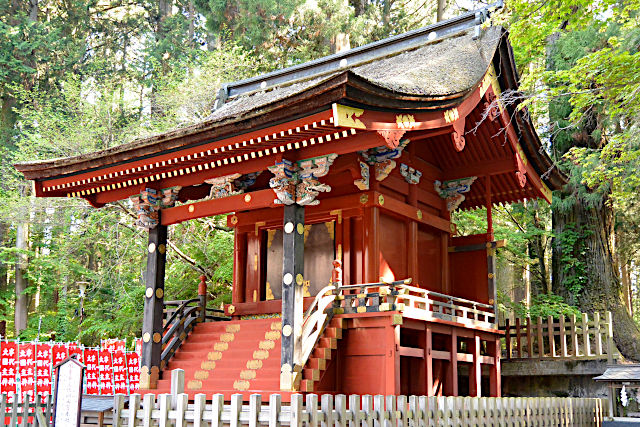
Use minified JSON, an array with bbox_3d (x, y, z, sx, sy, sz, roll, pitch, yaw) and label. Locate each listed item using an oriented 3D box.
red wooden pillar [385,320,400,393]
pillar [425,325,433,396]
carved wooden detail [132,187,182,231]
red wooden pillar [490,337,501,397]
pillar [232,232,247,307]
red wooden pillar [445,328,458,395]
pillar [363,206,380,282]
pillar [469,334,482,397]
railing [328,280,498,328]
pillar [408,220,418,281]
[{"bbox_3d":[1.149,2.298,11.396,0.154,1.188,0.158,-9,-16,35],"label":"red wooden pillar"},{"bbox_3d":[1.776,2.507,12.242,0.154,1.188,0.155,-9,-16,35],"label":"pillar"},{"bbox_3d":[-3.059,-0.075,13.378,1.170,0.739,0.739,-9,-16,35],"label":"carved wooden detail"},{"bbox_3d":[3.496,3.081,14.566,0.154,1.188,0.155,-9,-16,35],"label":"red wooden pillar"},{"bbox_3d":[-1.645,1.075,15.128,0.290,1.632,0.290,1,-13,0],"label":"pillar"},{"bbox_3d":[2.346,2.698,13.012,0.154,1.188,0.155,-9,-16,35],"label":"red wooden pillar"},{"bbox_3d":[0.919,0.772,13.304,0.290,1.822,0.290,1,-13,0],"label":"pillar"},{"bbox_3d":[2.931,2.893,13.803,0.154,1.188,0.155,-9,-16,35],"label":"pillar"},{"bbox_3d":[1.895,1.754,13.283,1.232,0.502,4.092,-9,-16,35],"label":"railing"},{"bbox_3d":[1.844,1.081,14.553,0.290,1.822,0.290,-9,-16,35],"label":"pillar"}]

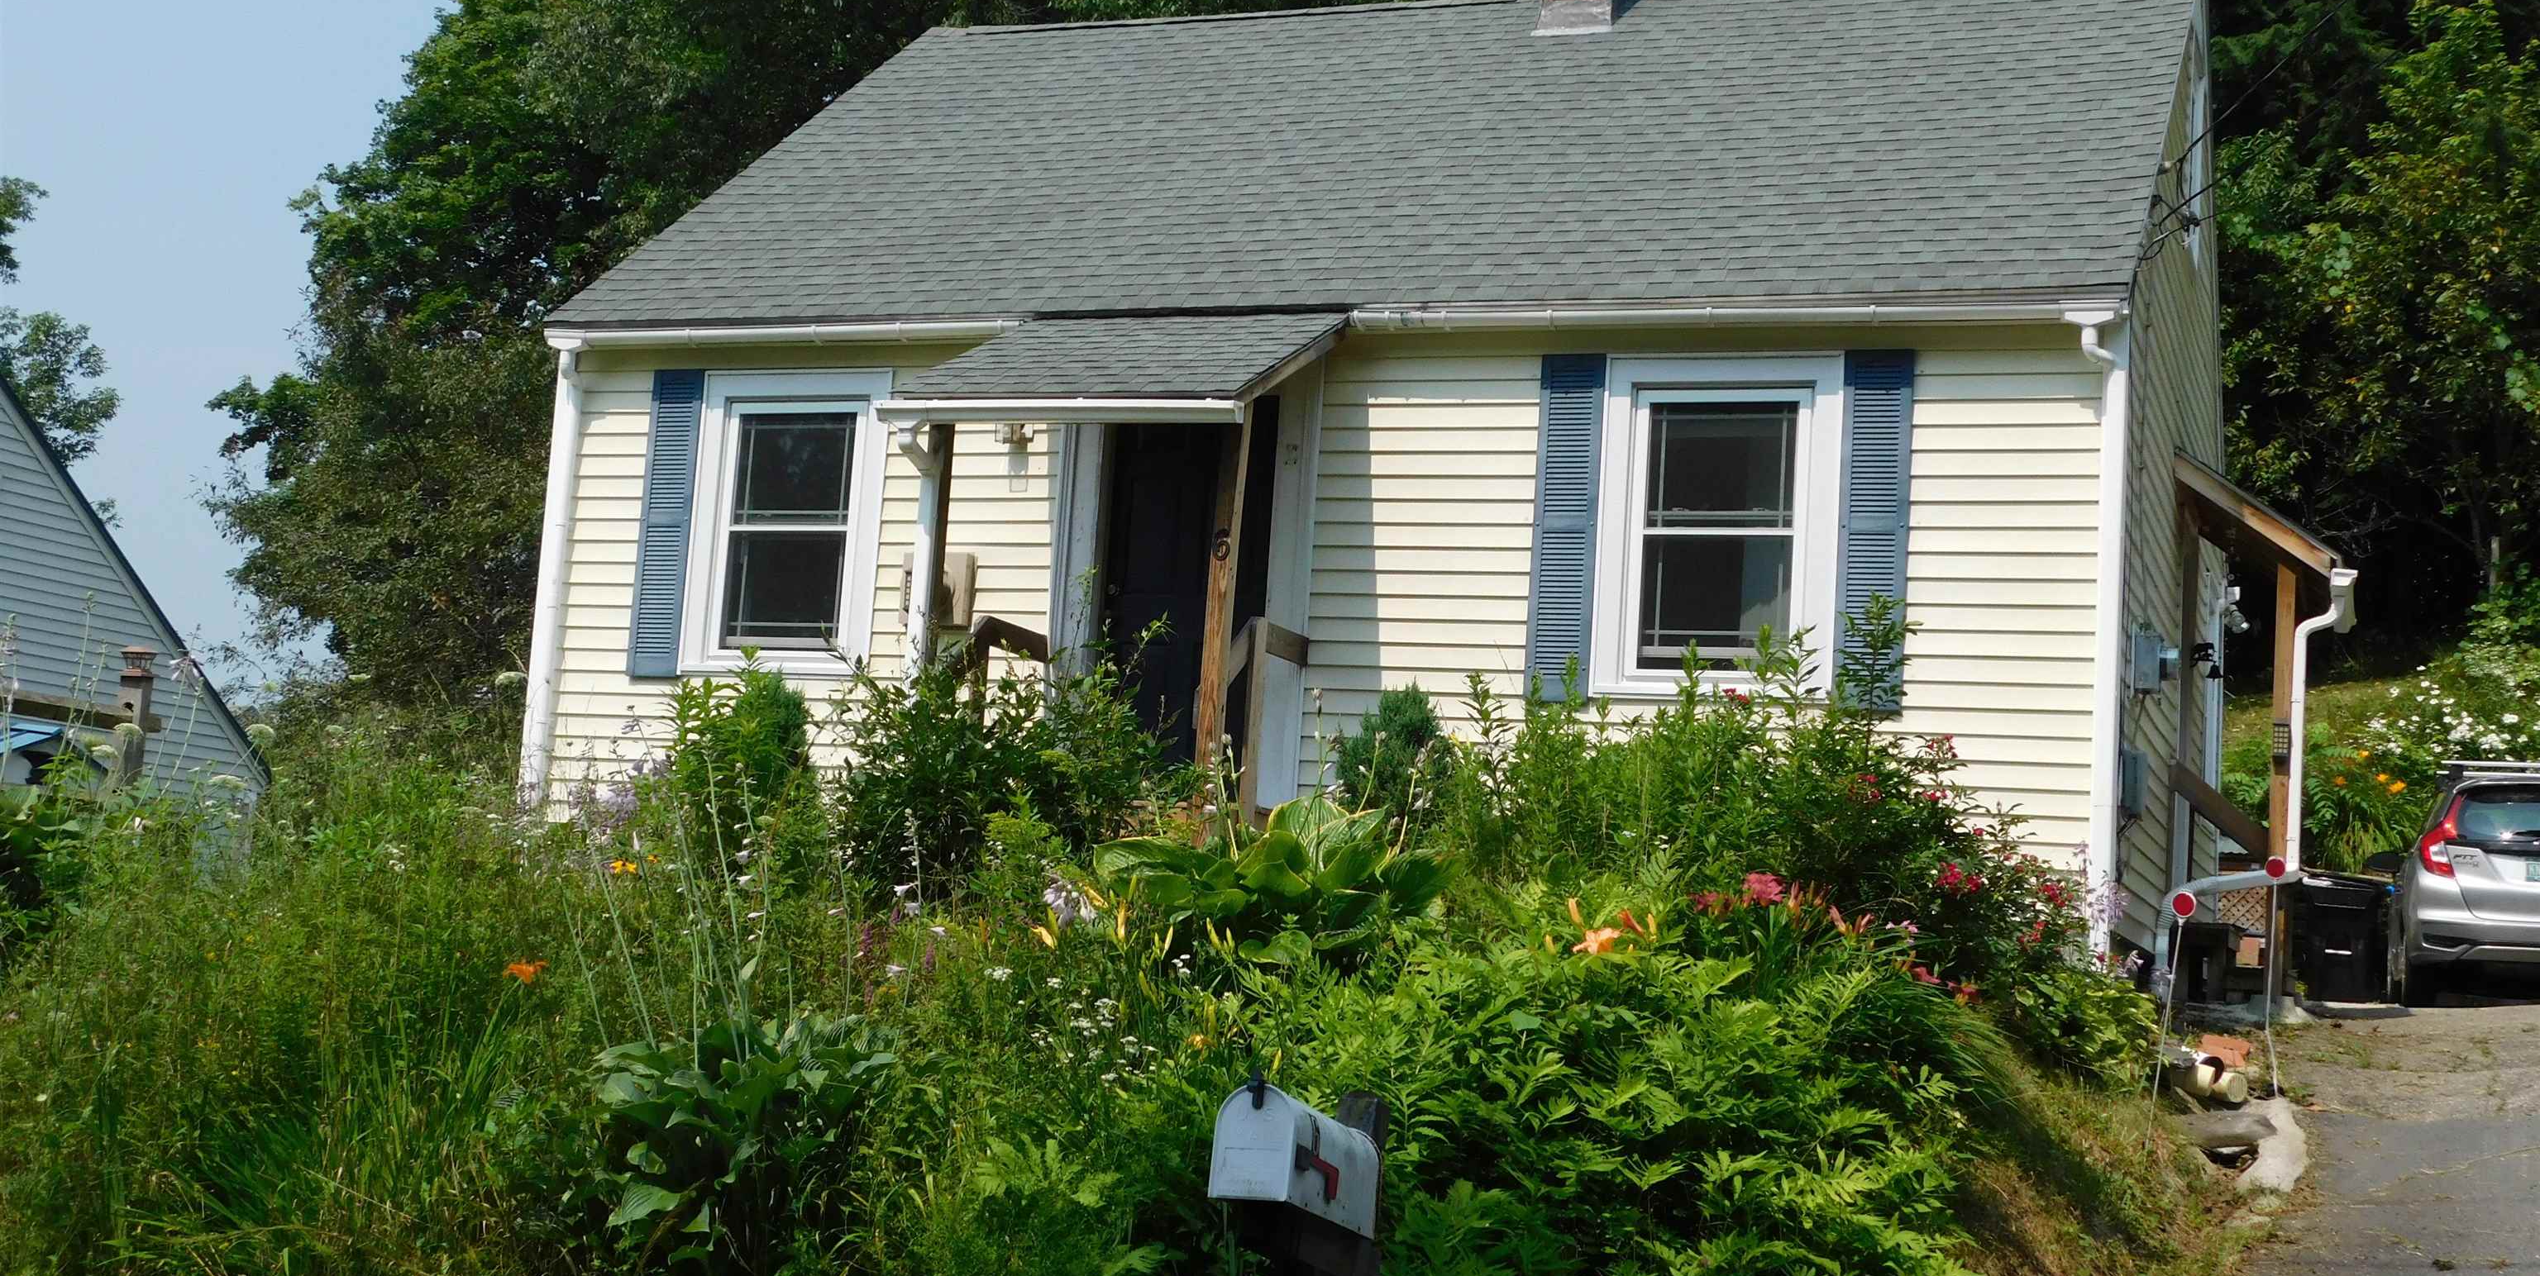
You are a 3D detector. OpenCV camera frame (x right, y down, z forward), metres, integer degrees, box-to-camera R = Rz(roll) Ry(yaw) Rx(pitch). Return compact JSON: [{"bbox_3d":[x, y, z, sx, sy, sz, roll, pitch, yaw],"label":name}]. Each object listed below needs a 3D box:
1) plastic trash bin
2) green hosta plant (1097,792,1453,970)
[{"bbox_3d":[6.328,1.760,17.300,0.570,0.790,0.600,2,-7,12],"label":"plastic trash bin"},{"bbox_3d":[0.003,0.830,9.700,1.130,0.610,1.050,4,-7,0],"label":"green hosta plant"}]

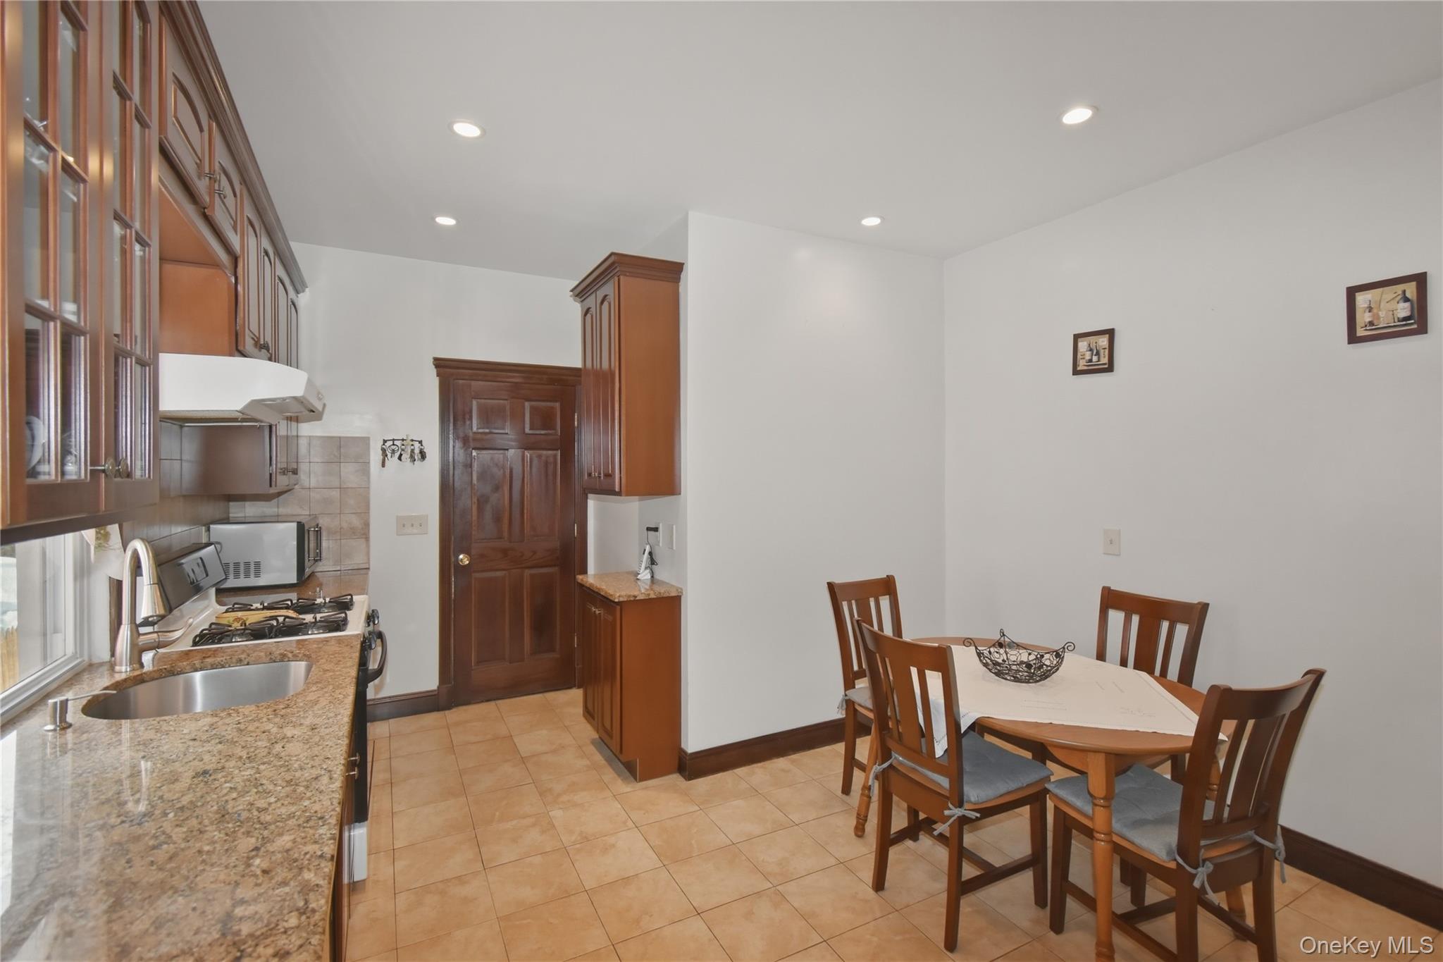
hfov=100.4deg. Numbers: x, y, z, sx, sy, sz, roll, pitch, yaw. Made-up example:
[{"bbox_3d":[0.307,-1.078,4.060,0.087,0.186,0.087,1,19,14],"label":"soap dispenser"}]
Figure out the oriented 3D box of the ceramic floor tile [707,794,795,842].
[{"bbox_3d":[0.112,1.454,2.599,0.298,0.010,0.296,0,0,-28],"label":"ceramic floor tile"}]

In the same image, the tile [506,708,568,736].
[{"bbox_3d":[-1.129,1.457,3.617,0.300,0.010,0.295,0,1,-28],"label":"tile"}]

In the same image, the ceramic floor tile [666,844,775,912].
[{"bbox_3d":[-0.011,1.439,2.182,0.295,0.009,0.293,0,0,-29],"label":"ceramic floor tile"}]

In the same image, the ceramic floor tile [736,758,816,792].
[{"bbox_3d":[0.251,1.466,2.989,0.300,0.010,0.295,0,1,-28],"label":"ceramic floor tile"}]

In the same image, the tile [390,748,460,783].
[{"bbox_3d":[-1.513,1.454,3.081,0.298,0.010,0.296,0,0,-28],"label":"tile"}]

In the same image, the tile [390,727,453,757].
[{"bbox_3d":[-1.628,1.439,3.297,0.295,0.009,0.293,0,0,-29],"label":"tile"}]

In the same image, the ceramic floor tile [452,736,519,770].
[{"bbox_3d":[-1.298,1.510,3.340,0.307,0.010,0.303,0,0,-29],"label":"ceramic floor tile"}]

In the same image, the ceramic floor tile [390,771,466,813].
[{"bbox_3d":[-1.354,1.439,2.788,0.295,0.009,0.293,0,0,-29],"label":"ceramic floor tile"}]

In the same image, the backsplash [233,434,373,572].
[{"bbox_3d":[-2.382,0.131,3.425,0.654,0.794,0.010,0,1,-30],"label":"backsplash"}]

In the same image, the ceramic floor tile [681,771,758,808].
[{"bbox_3d":[-0.024,1.514,2.971,0.307,0.010,0.303,0,0,-29],"label":"ceramic floor tile"}]

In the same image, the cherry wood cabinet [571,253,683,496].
[{"bbox_3d":[-0.543,-0.519,3.337,0.379,1.174,0.776,0,0,-29],"label":"cherry wood cabinet"}]

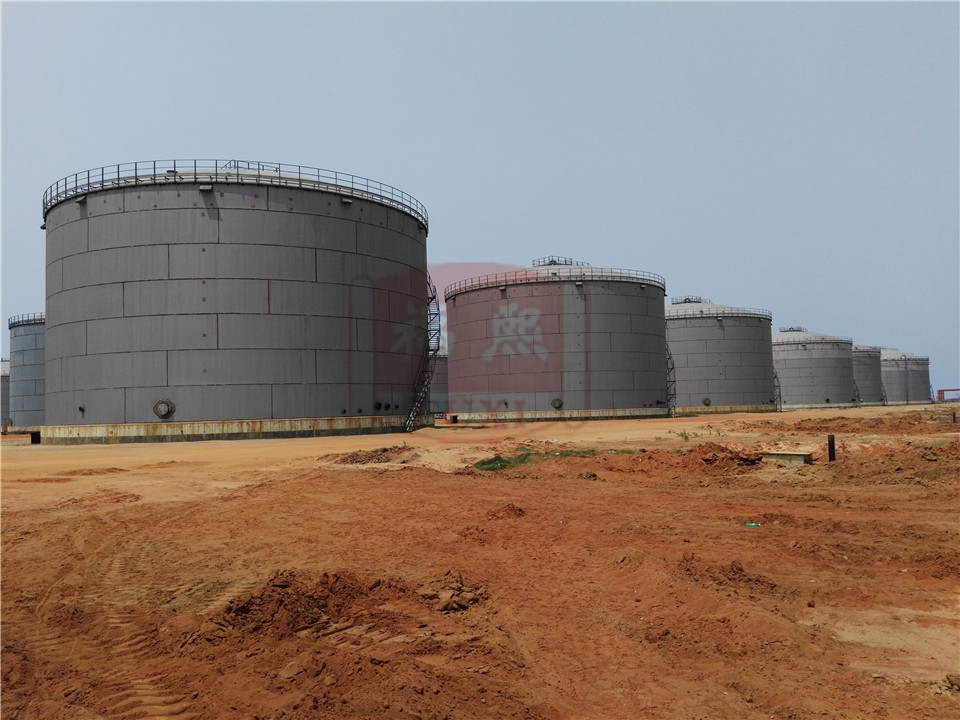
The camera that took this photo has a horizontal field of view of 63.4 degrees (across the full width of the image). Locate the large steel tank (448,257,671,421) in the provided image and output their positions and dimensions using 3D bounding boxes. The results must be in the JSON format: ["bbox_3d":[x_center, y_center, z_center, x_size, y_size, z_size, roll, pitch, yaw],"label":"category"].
[{"bbox_3d":[10.989,-3.311,113.442,32.130,22.520,32.130,-2,-4,0],"label":"large steel tank"}]

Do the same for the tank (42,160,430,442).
[{"bbox_3d":[-20.384,-4.862,68.708,32.130,22.760,32.130,-2,-4,0],"label":"tank"}]

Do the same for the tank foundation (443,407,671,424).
[{"bbox_3d":[11.302,7.905,112.685,32.130,1.290,32.130,-2,-4,0],"label":"tank foundation"}]

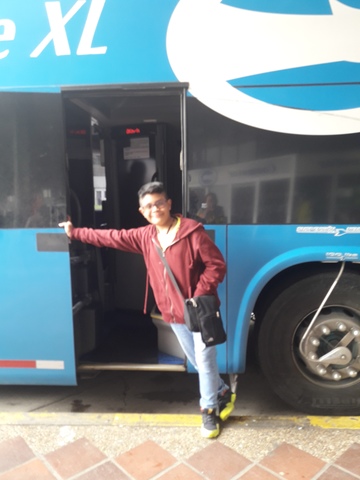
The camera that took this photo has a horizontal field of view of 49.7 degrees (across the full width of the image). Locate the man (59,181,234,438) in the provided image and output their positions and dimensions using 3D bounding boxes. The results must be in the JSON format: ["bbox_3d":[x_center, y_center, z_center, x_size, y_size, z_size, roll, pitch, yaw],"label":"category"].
[{"bbox_3d":[-0.225,0.390,2.385,1.090,1.480,0.380,0,5,9],"label":"man"}]

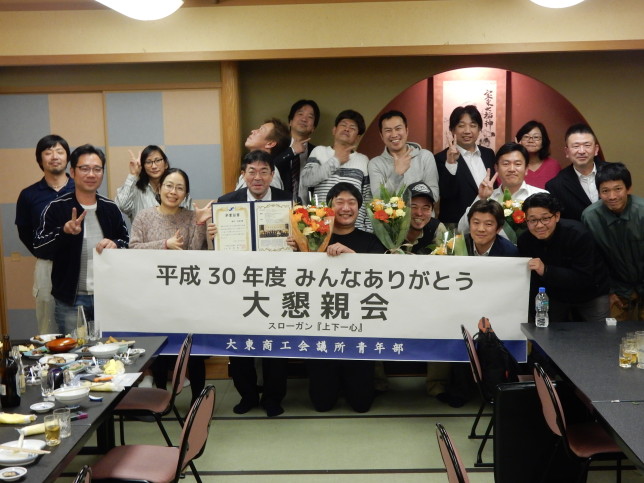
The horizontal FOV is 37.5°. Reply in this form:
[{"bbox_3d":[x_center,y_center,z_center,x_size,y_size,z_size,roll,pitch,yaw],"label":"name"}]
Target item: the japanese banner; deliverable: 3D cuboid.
[{"bbox_3d":[-0.057,0.361,5.327,2.440,0.590,0.050,1,7,0],"label":"japanese banner"}]

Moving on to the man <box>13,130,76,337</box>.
[{"bbox_3d":[-1.586,0.194,5.732,0.490,1.671,0.340,-3,7,-13],"label":"man"}]

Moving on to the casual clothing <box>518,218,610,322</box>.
[{"bbox_3d":[1.376,0.417,5.295,0.540,1.097,0.520,1,7,18],"label":"casual clothing"}]

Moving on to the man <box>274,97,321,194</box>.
[{"bbox_3d":[-0.133,-0.032,6.165,0.500,1.775,0.340,-2,7,-3],"label":"man"}]

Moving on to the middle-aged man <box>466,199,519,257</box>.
[{"bbox_3d":[0.961,0.375,5.474,0.540,1.258,0.580,0,7,7],"label":"middle-aged man"}]

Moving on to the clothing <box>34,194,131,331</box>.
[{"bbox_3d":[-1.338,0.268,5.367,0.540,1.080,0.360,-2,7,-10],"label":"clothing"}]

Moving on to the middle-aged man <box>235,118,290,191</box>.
[{"bbox_3d":[-0.352,0.106,6.009,0.460,1.744,0.360,6,10,43],"label":"middle-aged man"}]

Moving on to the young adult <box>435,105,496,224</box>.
[{"bbox_3d":[0.932,-0.003,6.035,0.500,1.721,0.340,-1,7,3],"label":"young adult"}]

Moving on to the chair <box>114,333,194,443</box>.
[{"bbox_3d":[-0.895,0.779,4.812,0.490,0.690,0.450,-1,7,2],"label":"chair"}]

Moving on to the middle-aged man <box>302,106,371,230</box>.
[{"bbox_3d":[0.106,0.013,6.092,0.540,1.713,0.360,-1,7,0],"label":"middle-aged man"}]

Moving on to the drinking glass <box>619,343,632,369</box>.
[{"bbox_3d":[1.336,0.504,4.183,0.059,0.100,0.059,-1,7,2],"label":"drinking glass"}]

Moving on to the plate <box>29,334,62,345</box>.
[{"bbox_3d":[-1.427,0.506,4.912,0.170,0.040,0.150,-1,7,2],"label":"plate"}]

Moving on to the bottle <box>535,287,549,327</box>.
[{"bbox_3d":[1.117,0.334,4.828,0.067,0.208,0.067,-1,7,0],"label":"bottle"}]

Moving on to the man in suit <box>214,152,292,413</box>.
[{"bbox_3d":[-0.373,0.247,5.592,0.480,1.570,0.430,-1,7,2],"label":"man in suit"}]

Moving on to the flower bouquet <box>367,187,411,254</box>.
[{"bbox_3d":[0.382,-0.090,5.409,0.260,0.470,0.200,-1,7,2],"label":"flower bouquet"}]

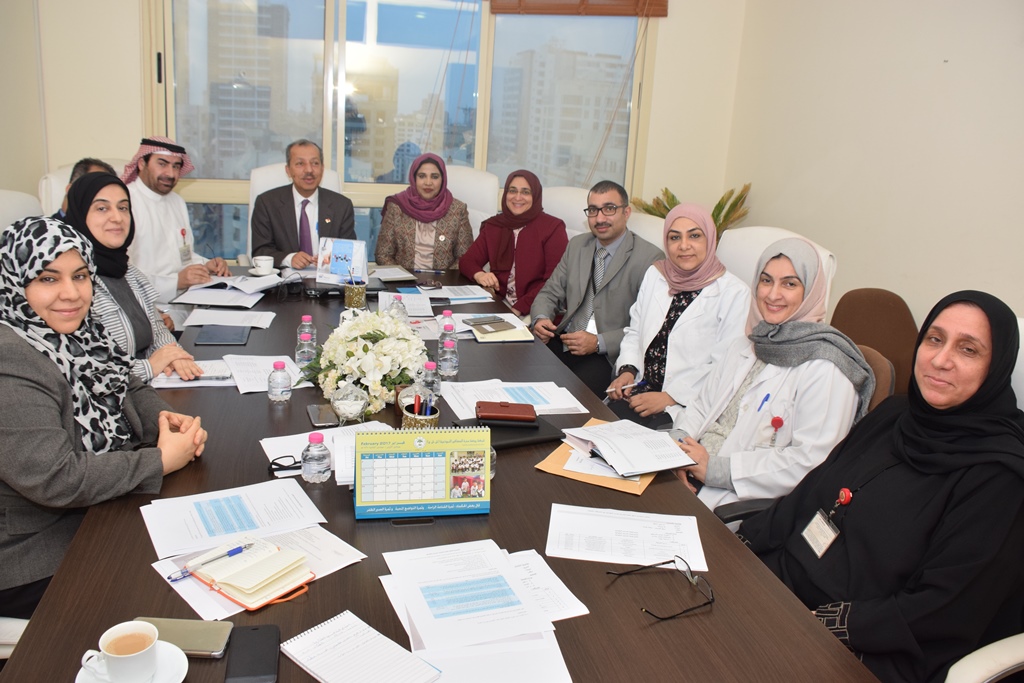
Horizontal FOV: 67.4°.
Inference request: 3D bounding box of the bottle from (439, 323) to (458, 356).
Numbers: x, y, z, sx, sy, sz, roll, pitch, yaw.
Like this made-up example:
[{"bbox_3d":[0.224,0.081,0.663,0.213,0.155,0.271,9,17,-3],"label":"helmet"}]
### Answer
[{"bbox_3d":[-0.206,0.002,2.499,0.063,0.118,0.063,-1,17,-14],"label":"bottle"}]

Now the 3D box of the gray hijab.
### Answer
[{"bbox_3d":[0.850,-0.037,2.180,0.310,0.470,0.280,13,18,32],"label":"gray hijab"}]

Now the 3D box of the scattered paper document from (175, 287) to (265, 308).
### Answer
[{"bbox_3d":[-1.154,-0.172,3.033,0.300,0.025,0.240,-5,19,-28],"label":"scattered paper document"}]

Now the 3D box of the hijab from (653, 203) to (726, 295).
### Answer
[{"bbox_3d":[0.601,-0.308,2.600,0.240,0.300,0.250,9,17,18],"label":"hijab"}]

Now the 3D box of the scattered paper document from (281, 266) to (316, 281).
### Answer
[{"bbox_3d":[-0.983,-0.323,3.700,0.215,0.008,0.297,-3,17,-20],"label":"scattered paper document"}]

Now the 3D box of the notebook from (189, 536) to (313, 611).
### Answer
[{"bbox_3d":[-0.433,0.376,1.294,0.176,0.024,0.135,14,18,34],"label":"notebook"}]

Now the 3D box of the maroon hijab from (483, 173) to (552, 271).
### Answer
[{"bbox_3d":[0.013,-0.614,3.880,0.310,0.480,0.280,7,15,13],"label":"maroon hijab"}]

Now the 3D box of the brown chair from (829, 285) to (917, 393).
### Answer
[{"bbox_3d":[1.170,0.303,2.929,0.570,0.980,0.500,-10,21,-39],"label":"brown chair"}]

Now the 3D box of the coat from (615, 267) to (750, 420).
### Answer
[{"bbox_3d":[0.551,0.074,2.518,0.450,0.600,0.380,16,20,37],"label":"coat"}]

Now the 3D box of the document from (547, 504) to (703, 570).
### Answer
[{"bbox_3d":[0.223,0.381,1.514,0.297,0.004,0.210,5,16,5],"label":"document"}]

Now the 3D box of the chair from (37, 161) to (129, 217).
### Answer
[{"bbox_3d":[-1.870,-0.237,3.770,0.680,1.210,0.660,16,20,37],"label":"chair"}]

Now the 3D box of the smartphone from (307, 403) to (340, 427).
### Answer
[{"bbox_3d":[-0.491,0.194,1.997,0.069,0.008,0.143,-2,16,-21],"label":"smartphone"}]

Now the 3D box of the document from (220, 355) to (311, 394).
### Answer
[{"bbox_3d":[-0.735,0.093,2.305,0.210,0.007,0.297,-6,18,-29],"label":"document"}]

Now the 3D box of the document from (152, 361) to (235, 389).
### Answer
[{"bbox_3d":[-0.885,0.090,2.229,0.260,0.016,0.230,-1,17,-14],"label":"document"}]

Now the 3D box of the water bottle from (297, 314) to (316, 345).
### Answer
[{"bbox_3d":[-0.692,-0.039,2.587,0.064,0.110,0.064,3,16,0],"label":"water bottle"}]

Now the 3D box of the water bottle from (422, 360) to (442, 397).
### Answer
[{"bbox_3d":[-0.231,0.110,2.184,0.064,0.105,0.064,3,15,-1],"label":"water bottle"}]

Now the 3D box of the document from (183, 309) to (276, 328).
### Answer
[{"bbox_3d":[-1.047,-0.085,2.850,0.300,0.010,0.210,0,16,-11],"label":"document"}]

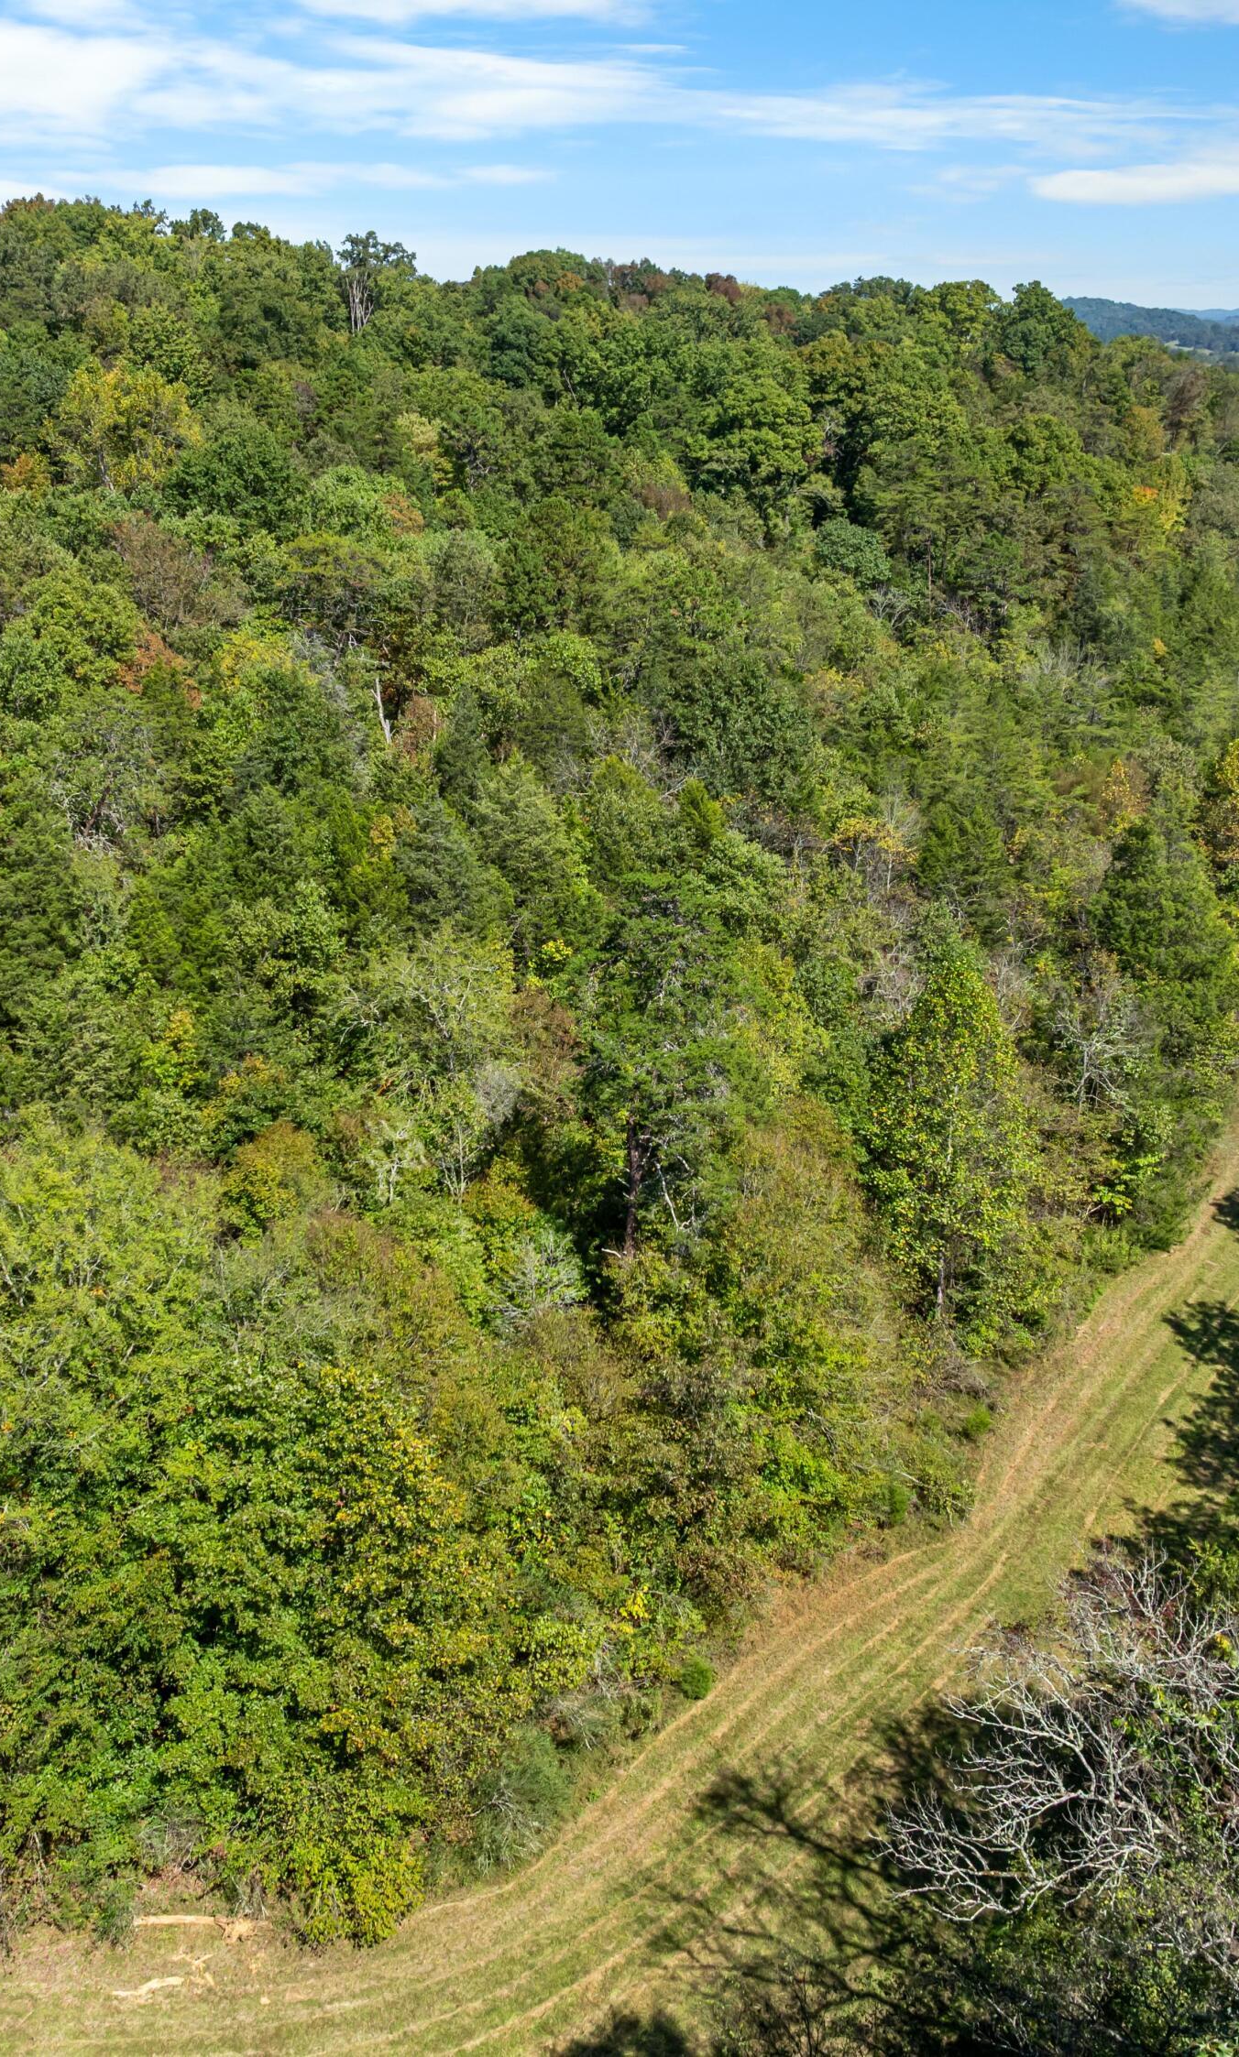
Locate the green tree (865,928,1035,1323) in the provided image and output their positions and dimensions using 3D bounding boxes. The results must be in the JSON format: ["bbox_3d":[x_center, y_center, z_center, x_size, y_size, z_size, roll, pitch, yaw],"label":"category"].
[{"bbox_3d":[13.983,4.450,80.615,7.082,17.785,6.941,0,20,0],"label":"green tree"}]

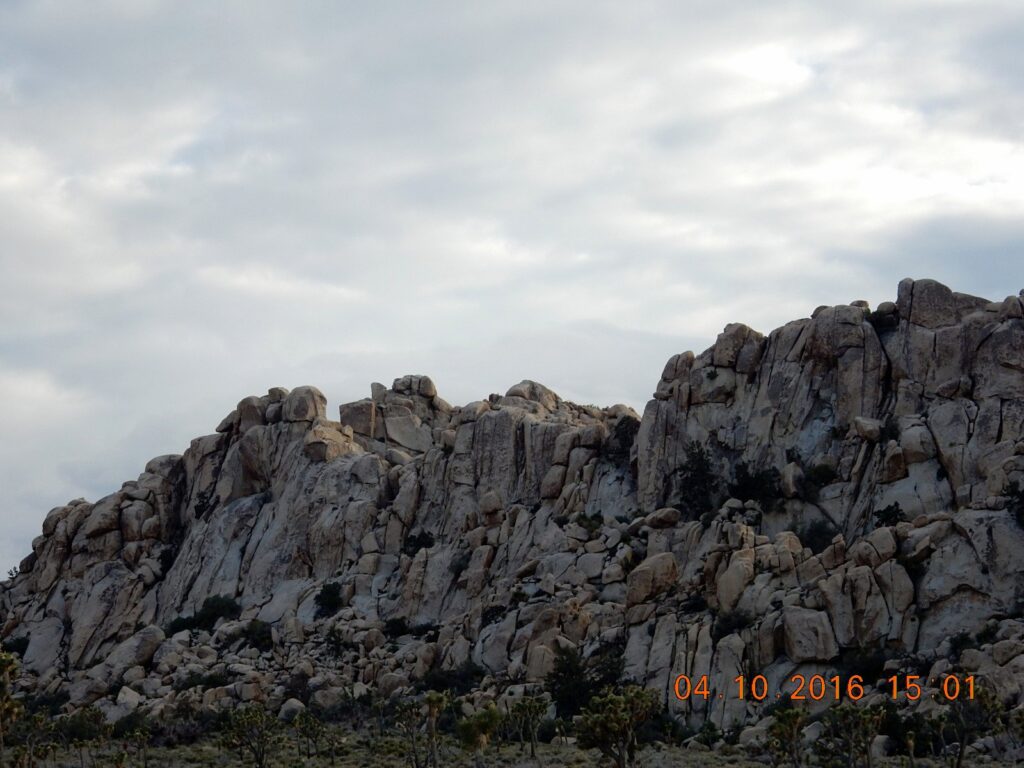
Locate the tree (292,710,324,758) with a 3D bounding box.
[{"bbox_3d":[-13.513,23.274,165.000,2.125,3.155,2.019,0,-8,0],"label":"tree"}]

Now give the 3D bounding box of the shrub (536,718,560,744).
[{"bbox_3d":[2.761,26.291,188.000,1.816,1.947,1.725,0,-8,0],"label":"shrub"}]

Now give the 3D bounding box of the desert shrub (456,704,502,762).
[{"bbox_3d":[-1.830,19.690,140.000,2.540,3.200,2.410,0,-8,0],"label":"desert shrub"}]

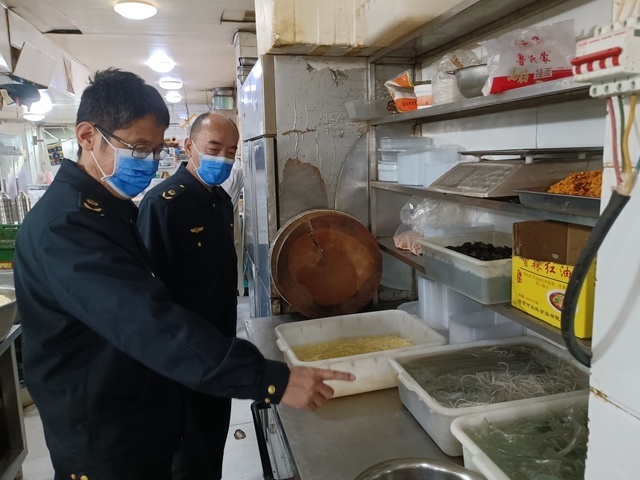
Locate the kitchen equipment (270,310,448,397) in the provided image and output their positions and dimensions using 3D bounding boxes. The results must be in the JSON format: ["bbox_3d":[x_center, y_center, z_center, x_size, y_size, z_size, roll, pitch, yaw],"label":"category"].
[{"bbox_3d":[0.114,0.350,1.554,0.460,0.129,0.335,-5,10,-16],"label":"kitchen equipment"}]

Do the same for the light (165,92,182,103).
[{"bbox_3d":[-2.870,-2.786,9.779,0.330,0.100,0.330,-5,10,-15],"label":"light"}]

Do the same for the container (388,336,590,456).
[{"bbox_3d":[0.447,0.390,1.264,0.460,0.129,0.335,-5,10,-15],"label":"container"}]

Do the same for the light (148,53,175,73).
[{"bbox_3d":[-1.979,-2.191,6.214,0.335,0.100,0.335,-5,10,-16],"label":"light"}]

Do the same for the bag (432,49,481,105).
[{"bbox_3d":[0.441,-0.524,1.615,0.165,0.180,0.150,1,10,15],"label":"bag"}]

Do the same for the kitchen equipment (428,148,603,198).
[{"bbox_3d":[0.553,-0.203,1.506,0.315,0.122,0.352,-4,10,-13],"label":"kitchen equipment"}]

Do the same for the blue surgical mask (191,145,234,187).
[{"bbox_3d":[-0.327,-0.225,1.540,0.130,0.107,0.080,-10,33,-38],"label":"blue surgical mask"}]

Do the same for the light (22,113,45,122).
[{"bbox_3d":[-5.042,-2.151,8.800,0.390,0.110,0.390,-7,11,-28],"label":"light"}]

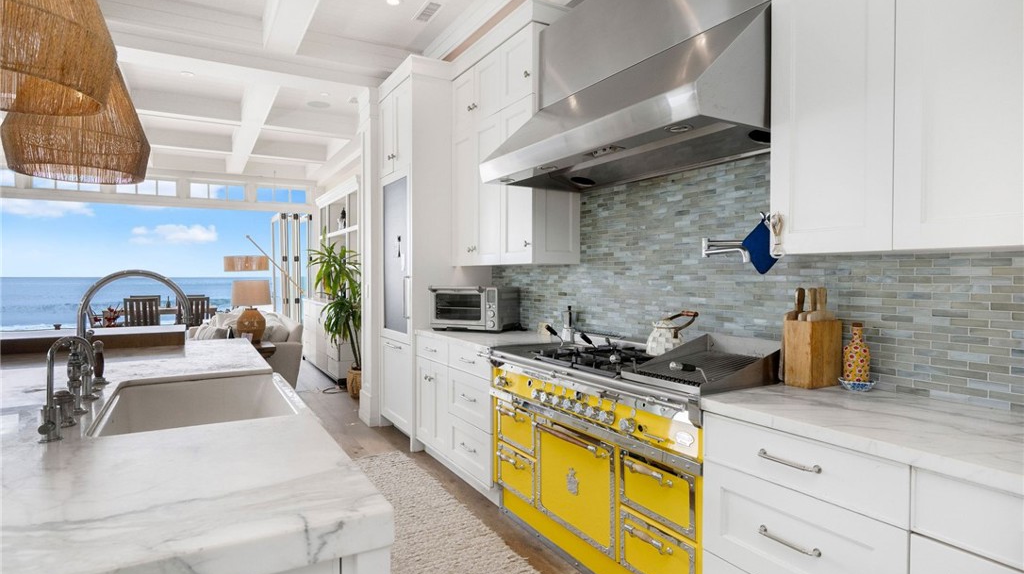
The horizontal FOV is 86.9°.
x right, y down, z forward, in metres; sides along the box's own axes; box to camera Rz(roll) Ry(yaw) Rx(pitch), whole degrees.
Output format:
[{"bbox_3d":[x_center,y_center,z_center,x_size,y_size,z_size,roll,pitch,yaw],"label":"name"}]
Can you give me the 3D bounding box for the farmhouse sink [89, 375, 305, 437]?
[{"bbox_3d":[-1.046,0.520,1.860,0.575,0.255,0.870,-1,1,-30],"label":"farmhouse sink"}]

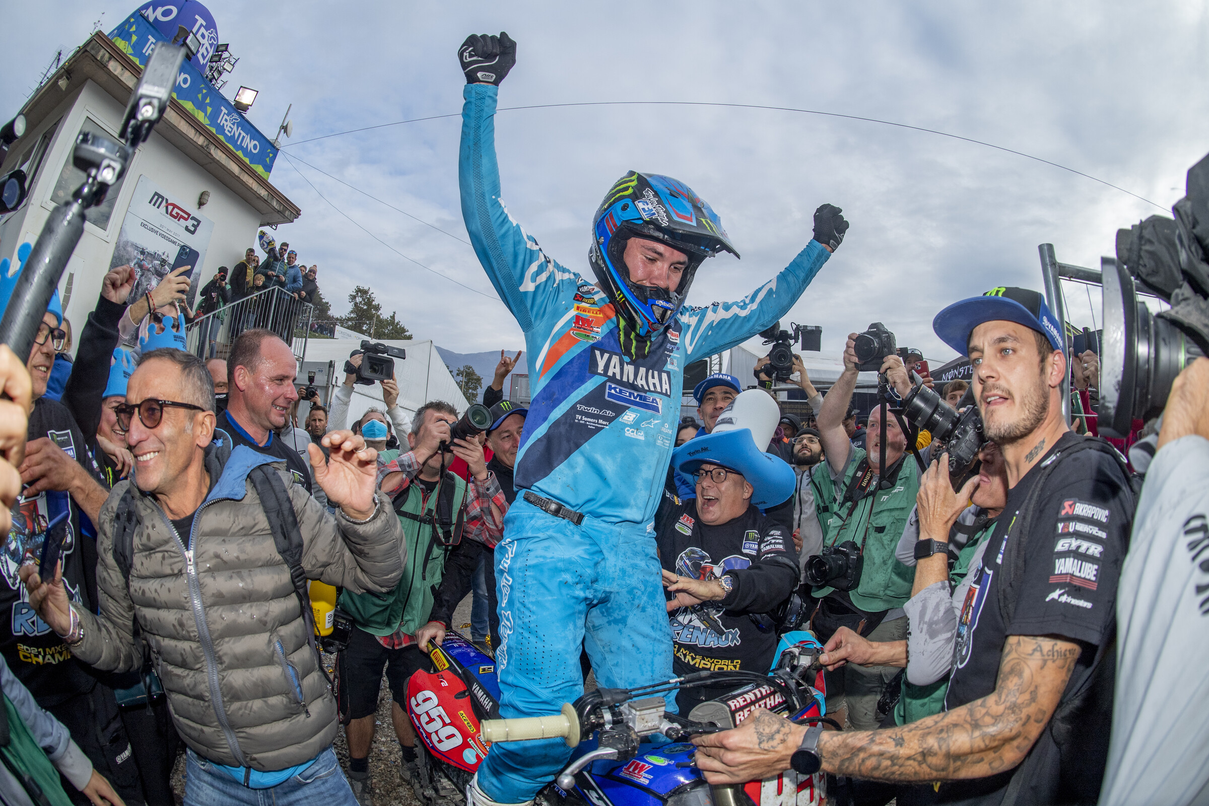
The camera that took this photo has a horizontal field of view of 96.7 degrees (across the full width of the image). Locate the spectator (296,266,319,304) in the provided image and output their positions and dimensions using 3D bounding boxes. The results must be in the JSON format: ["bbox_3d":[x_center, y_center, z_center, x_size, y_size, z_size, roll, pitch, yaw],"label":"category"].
[{"bbox_3d":[-5.247,-1.587,9.400,0.500,1.620,0.450,6,-8,-17],"label":"spectator"}]

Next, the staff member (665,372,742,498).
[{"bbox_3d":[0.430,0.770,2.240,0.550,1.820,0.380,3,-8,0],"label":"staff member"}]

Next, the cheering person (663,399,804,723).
[{"bbox_3d":[0.330,0.770,1.660,0.650,1.660,0.550,1,-8,21],"label":"cheering person"}]

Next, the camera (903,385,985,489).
[{"bbox_3d":[0.746,0.063,1.190,0.210,0.150,0.125,36,18,0],"label":"camera"}]

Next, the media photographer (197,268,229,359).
[{"bbox_3d":[-6.355,-1.346,8.700,0.540,1.730,0.460,9,-9,-37],"label":"media photographer"}]

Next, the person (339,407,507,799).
[{"bbox_3d":[-0.729,0.790,2.100,0.650,1.660,0.600,9,-9,-37],"label":"person"}]

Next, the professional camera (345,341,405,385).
[{"bbox_3d":[-1.290,-0.222,3.000,0.220,0.220,0.340,9,-9,-34],"label":"professional camera"}]

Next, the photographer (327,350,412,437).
[{"bbox_3d":[-1.426,0.675,3.200,0.580,2.050,0.470,8,-9,-30],"label":"photographer"}]

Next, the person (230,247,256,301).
[{"bbox_3d":[-6.219,-1.812,9.200,0.370,1.740,0.500,0,-8,26],"label":"person"}]

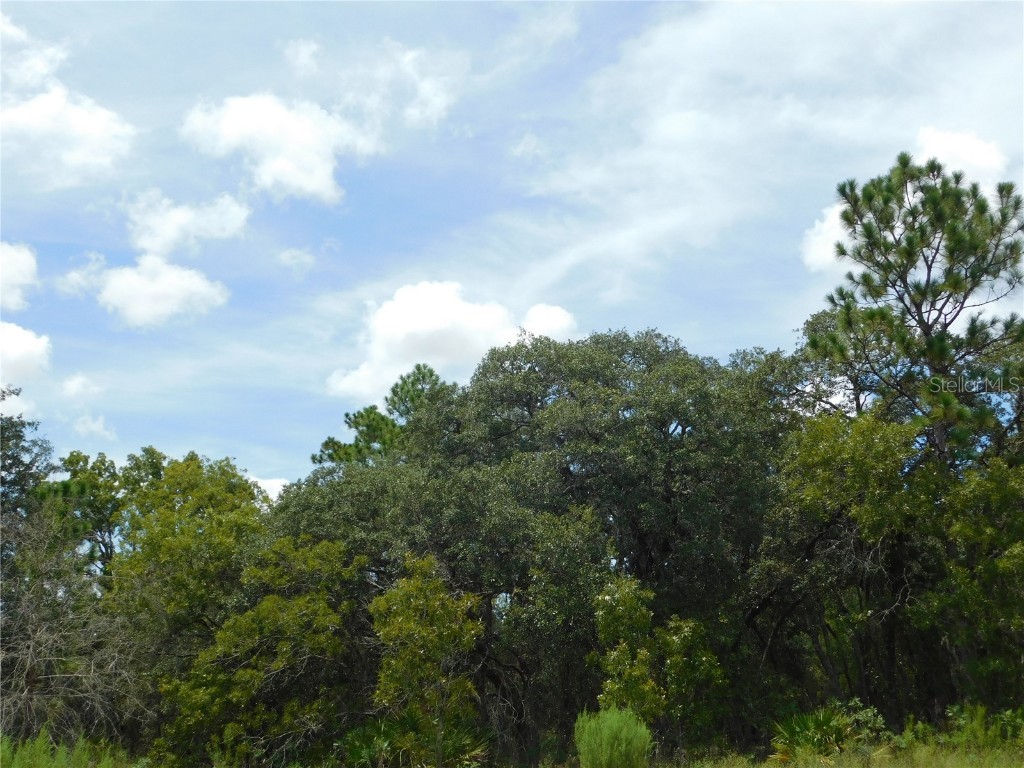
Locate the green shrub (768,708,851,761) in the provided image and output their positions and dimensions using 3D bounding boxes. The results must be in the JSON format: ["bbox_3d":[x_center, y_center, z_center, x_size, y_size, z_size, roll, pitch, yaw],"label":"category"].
[{"bbox_3d":[5.550,6.507,22.000,1.500,1.000,1.300,-3,-14,13],"label":"green shrub"}]

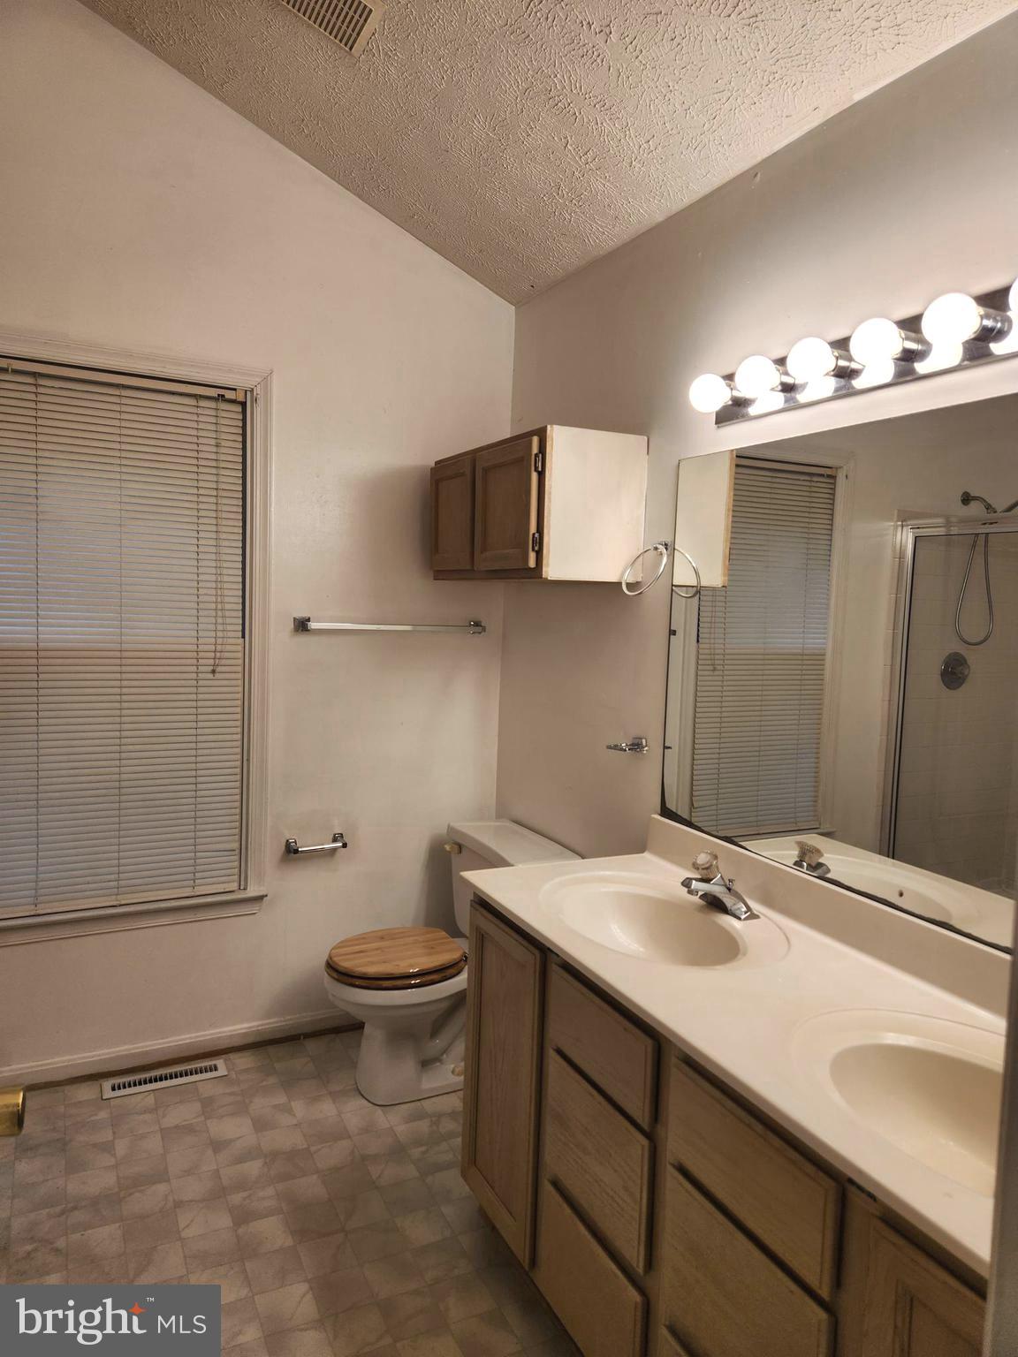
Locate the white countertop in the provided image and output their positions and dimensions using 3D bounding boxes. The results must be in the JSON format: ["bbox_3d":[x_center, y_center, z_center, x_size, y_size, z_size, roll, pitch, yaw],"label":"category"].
[{"bbox_3d":[0.479,0.490,1.542,0.544,0.132,1.534,-1,6,-26],"label":"white countertop"}]

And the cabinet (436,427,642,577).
[{"bbox_3d":[0.051,-0.477,2.641,0.320,0.383,0.756,-1,6,-26],"label":"cabinet"}]

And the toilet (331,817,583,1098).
[{"bbox_3d":[-0.210,0.859,2.742,0.693,0.712,0.484,-1,6,-26],"label":"toilet"}]

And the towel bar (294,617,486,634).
[{"bbox_3d":[-0.370,-0.172,2.945,0.646,0.050,0.074,-1,6,-26],"label":"towel bar"}]

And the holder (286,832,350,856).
[{"bbox_3d":[-0.613,0.532,2.898,0.195,0.048,0.079,-1,6,-26],"label":"holder"}]

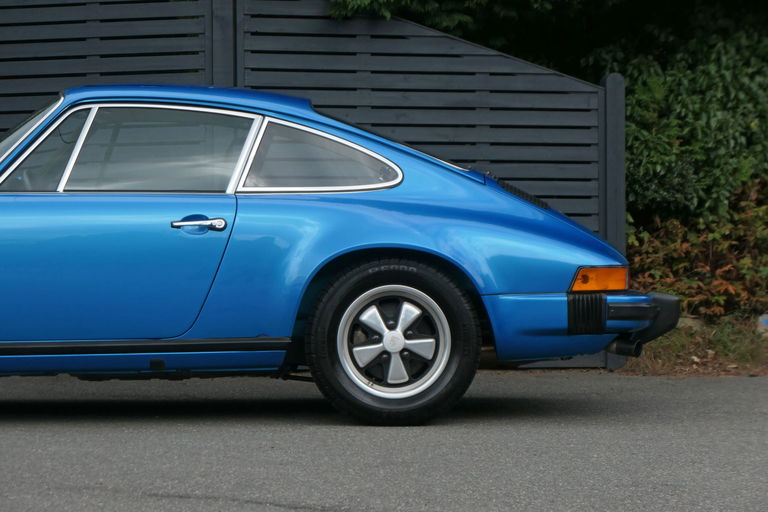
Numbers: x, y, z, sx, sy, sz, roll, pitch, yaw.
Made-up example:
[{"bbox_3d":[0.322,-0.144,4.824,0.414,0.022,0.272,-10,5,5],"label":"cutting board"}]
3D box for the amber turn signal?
[{"bbox_3d":[0.807,0.084,8.750,0.215,0.090,0.110,0,0,-10],"label":"amber turn signal"}]

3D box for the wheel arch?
[{"bbox_3d":[0.031,0.167,8.600,0.740,0.400,0.150,0,0,-2],"label":"wheel arch"}]

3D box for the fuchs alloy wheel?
[{"bbox_3d":[0.034,0.312,8.670,0.640,0.630,0.200,0,0,-2],"label":"fuchs alloy wheel"}]

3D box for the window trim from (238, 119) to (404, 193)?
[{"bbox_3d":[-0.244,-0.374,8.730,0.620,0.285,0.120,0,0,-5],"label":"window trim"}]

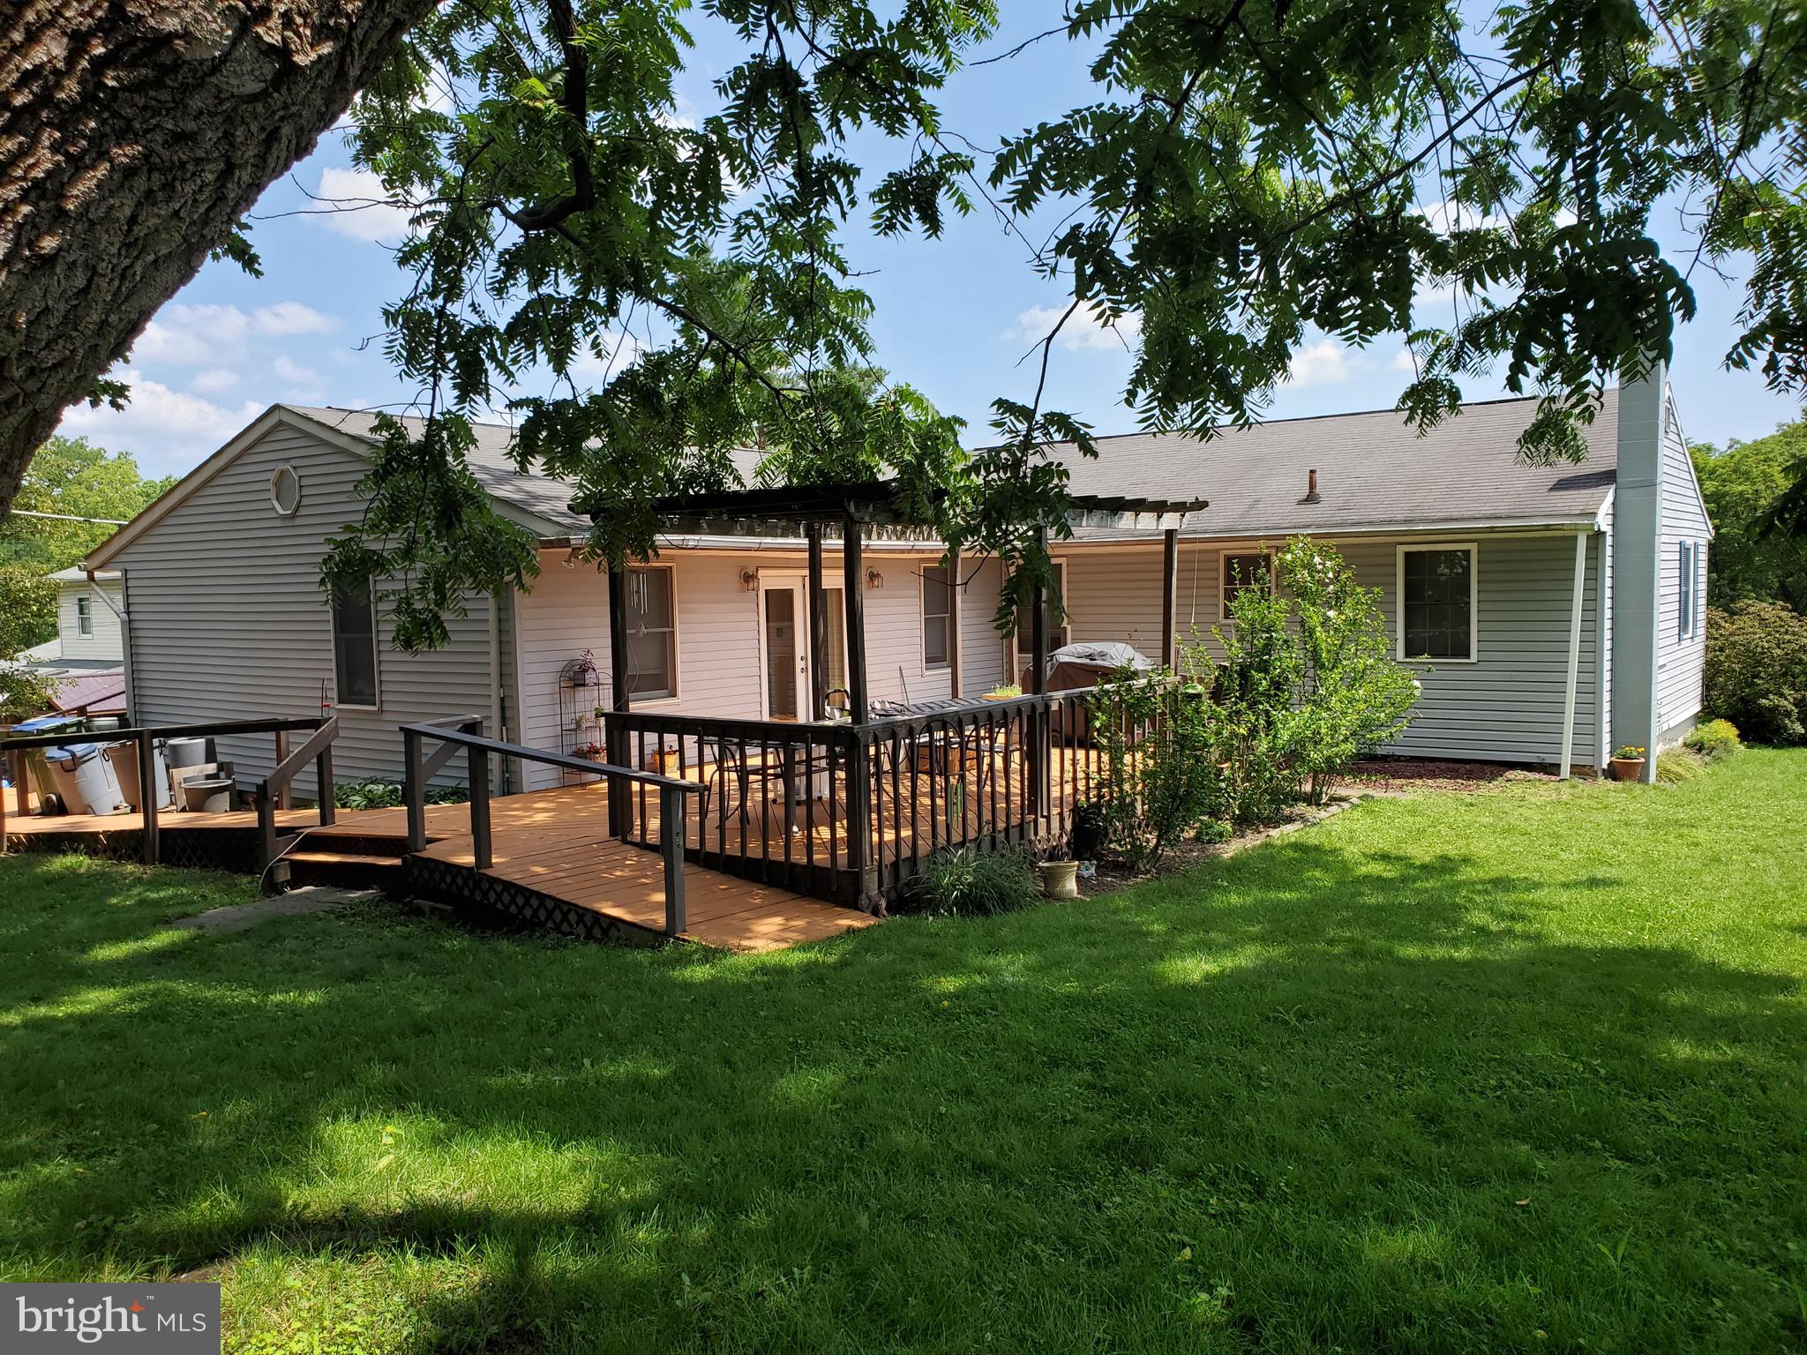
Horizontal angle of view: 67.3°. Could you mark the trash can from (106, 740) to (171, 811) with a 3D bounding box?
[{"bbox_3d":[-9.250,1.190,16.400,0.580,0.800,0.640,2,5,37],"label":"trash can"}]

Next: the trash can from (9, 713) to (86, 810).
[{"bbox_3d":[-10.500,1.040,16.600,0.620,1.040,0.700,2,5,37],"label":"trash can"}]

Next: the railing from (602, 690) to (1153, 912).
[{"bbox_3d":[0.070,0.695,11.302,2.500,1.170,4.600,2,5,37],"label":"railing"}]

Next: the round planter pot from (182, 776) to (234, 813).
[{"bbox_3d":[-7.689,1.344,15.015,0.570,0.380,0.570,-1,4,0],"label":"round planter pot"}]

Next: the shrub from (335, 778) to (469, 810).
[{"bbox_3d":[-4.672,1.142,12.654,1.500,0.450,0.650,2,5,37],"label":"shrub"}]

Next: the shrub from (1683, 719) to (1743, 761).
[{"bbox_3d":[10.500,0.816,17.632,0.650,0.520,0.750,2,5,37],"label":"shrub"}]

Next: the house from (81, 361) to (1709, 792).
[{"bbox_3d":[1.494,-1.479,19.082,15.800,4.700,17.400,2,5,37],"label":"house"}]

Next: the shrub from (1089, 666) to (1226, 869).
[{"bbox_3d":[2.016,0.659,10.710,0.850,1.470,0.900,2,5,37],"label":"shrub"}]

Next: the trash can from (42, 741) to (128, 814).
[{"bbox_3d":[-9.800,1.210,16.300,0.580,0.800,0.640,2,5,37],"label":"trash can"}]

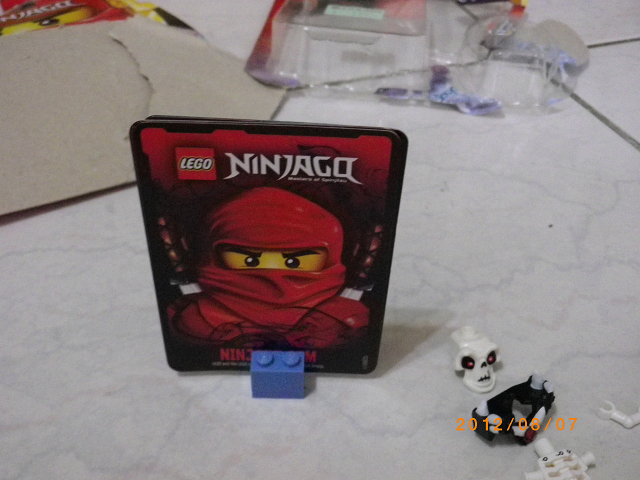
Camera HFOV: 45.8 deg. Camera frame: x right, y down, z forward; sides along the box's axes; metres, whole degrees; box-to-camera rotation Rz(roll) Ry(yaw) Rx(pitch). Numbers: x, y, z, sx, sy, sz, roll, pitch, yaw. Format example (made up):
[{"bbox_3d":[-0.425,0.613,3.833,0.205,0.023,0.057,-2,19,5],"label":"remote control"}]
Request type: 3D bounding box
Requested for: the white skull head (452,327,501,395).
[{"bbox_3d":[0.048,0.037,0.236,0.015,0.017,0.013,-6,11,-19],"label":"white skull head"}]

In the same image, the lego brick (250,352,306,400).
[{"bbox_3d":[-0.013,0.041,0.231,0.016,0.013,0.008,1,40,-1],"label":"lego brick"}]

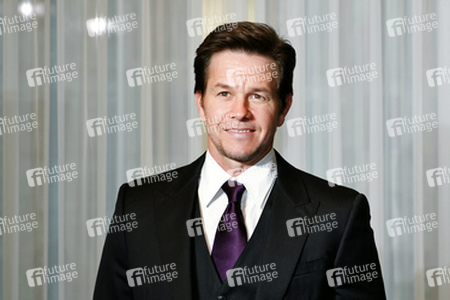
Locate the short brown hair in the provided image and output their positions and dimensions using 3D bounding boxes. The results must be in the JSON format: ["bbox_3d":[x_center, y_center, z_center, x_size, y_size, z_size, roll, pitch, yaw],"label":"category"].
[{"bbox_3d":[0.039,-0.154,1.680,0.190,0.185,0.220,3,-1,2],"label":"short brown hair"}]

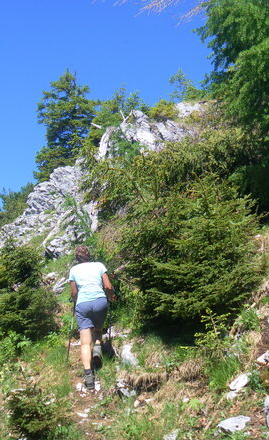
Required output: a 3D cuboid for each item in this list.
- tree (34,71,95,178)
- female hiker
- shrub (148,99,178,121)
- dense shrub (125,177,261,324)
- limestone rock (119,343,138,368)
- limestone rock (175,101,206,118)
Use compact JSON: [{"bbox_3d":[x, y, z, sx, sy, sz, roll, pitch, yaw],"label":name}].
[{"bbox_3d":[-2.694,-3.469,23.000,2.364,4.651,2.300,1,-11,-7],"label":"tree"},{"bbox_3d":[-0.467,1.084,6.600,0.520,1.600,0.600,0,-11,0],"label":"female hiker"},{"bbox_3d":[0.944,-3.707,20.000,1.011,0.775,0.950,-1,-11,3],"label":"shrub"},{"bbox_3d":[0.845,0.452,8.800,2.076,2.254,1.900,-1,-11,5],"label":"dense shrub"},{"bbox_3d":[-0.068,1.661,7.300,0.209,0.283,0.220,0,-11,-1],"label":"limestone rock"},{"bbox_3d":[1.887,-3.724,20.000,1.011,0.607,0.800,-1,-11,6],"label":"limestone rock"}]

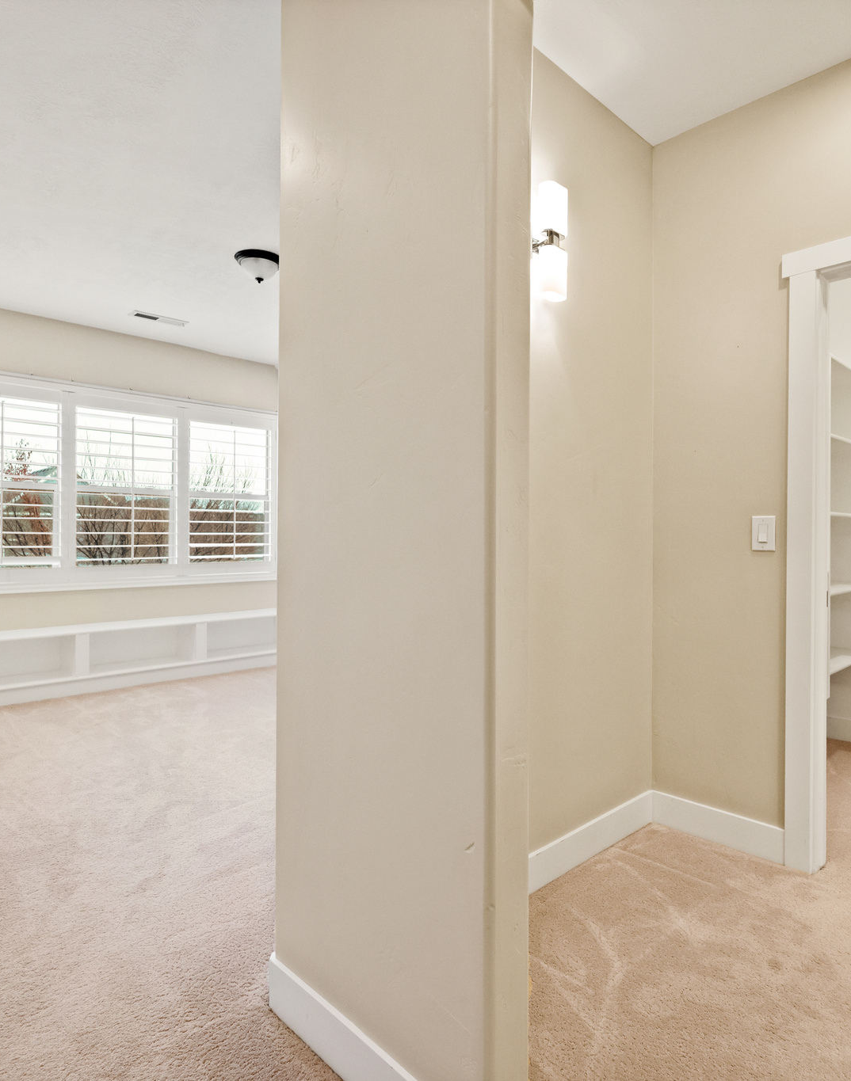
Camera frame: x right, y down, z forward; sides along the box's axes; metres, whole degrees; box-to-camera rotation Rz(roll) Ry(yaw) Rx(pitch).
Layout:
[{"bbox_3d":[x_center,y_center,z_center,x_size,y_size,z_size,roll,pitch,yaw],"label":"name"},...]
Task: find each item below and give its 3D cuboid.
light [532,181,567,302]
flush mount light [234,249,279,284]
[{"bbox_3d":[0.372,-0.897,1.959,0.100,0.360,0.120,0,0,-42],"label":"light"},{"bbox_3d":[-0.963,-1.558,3.663,0.280,0.138,0.280,0,0,0],"label":"flush mount light"}]

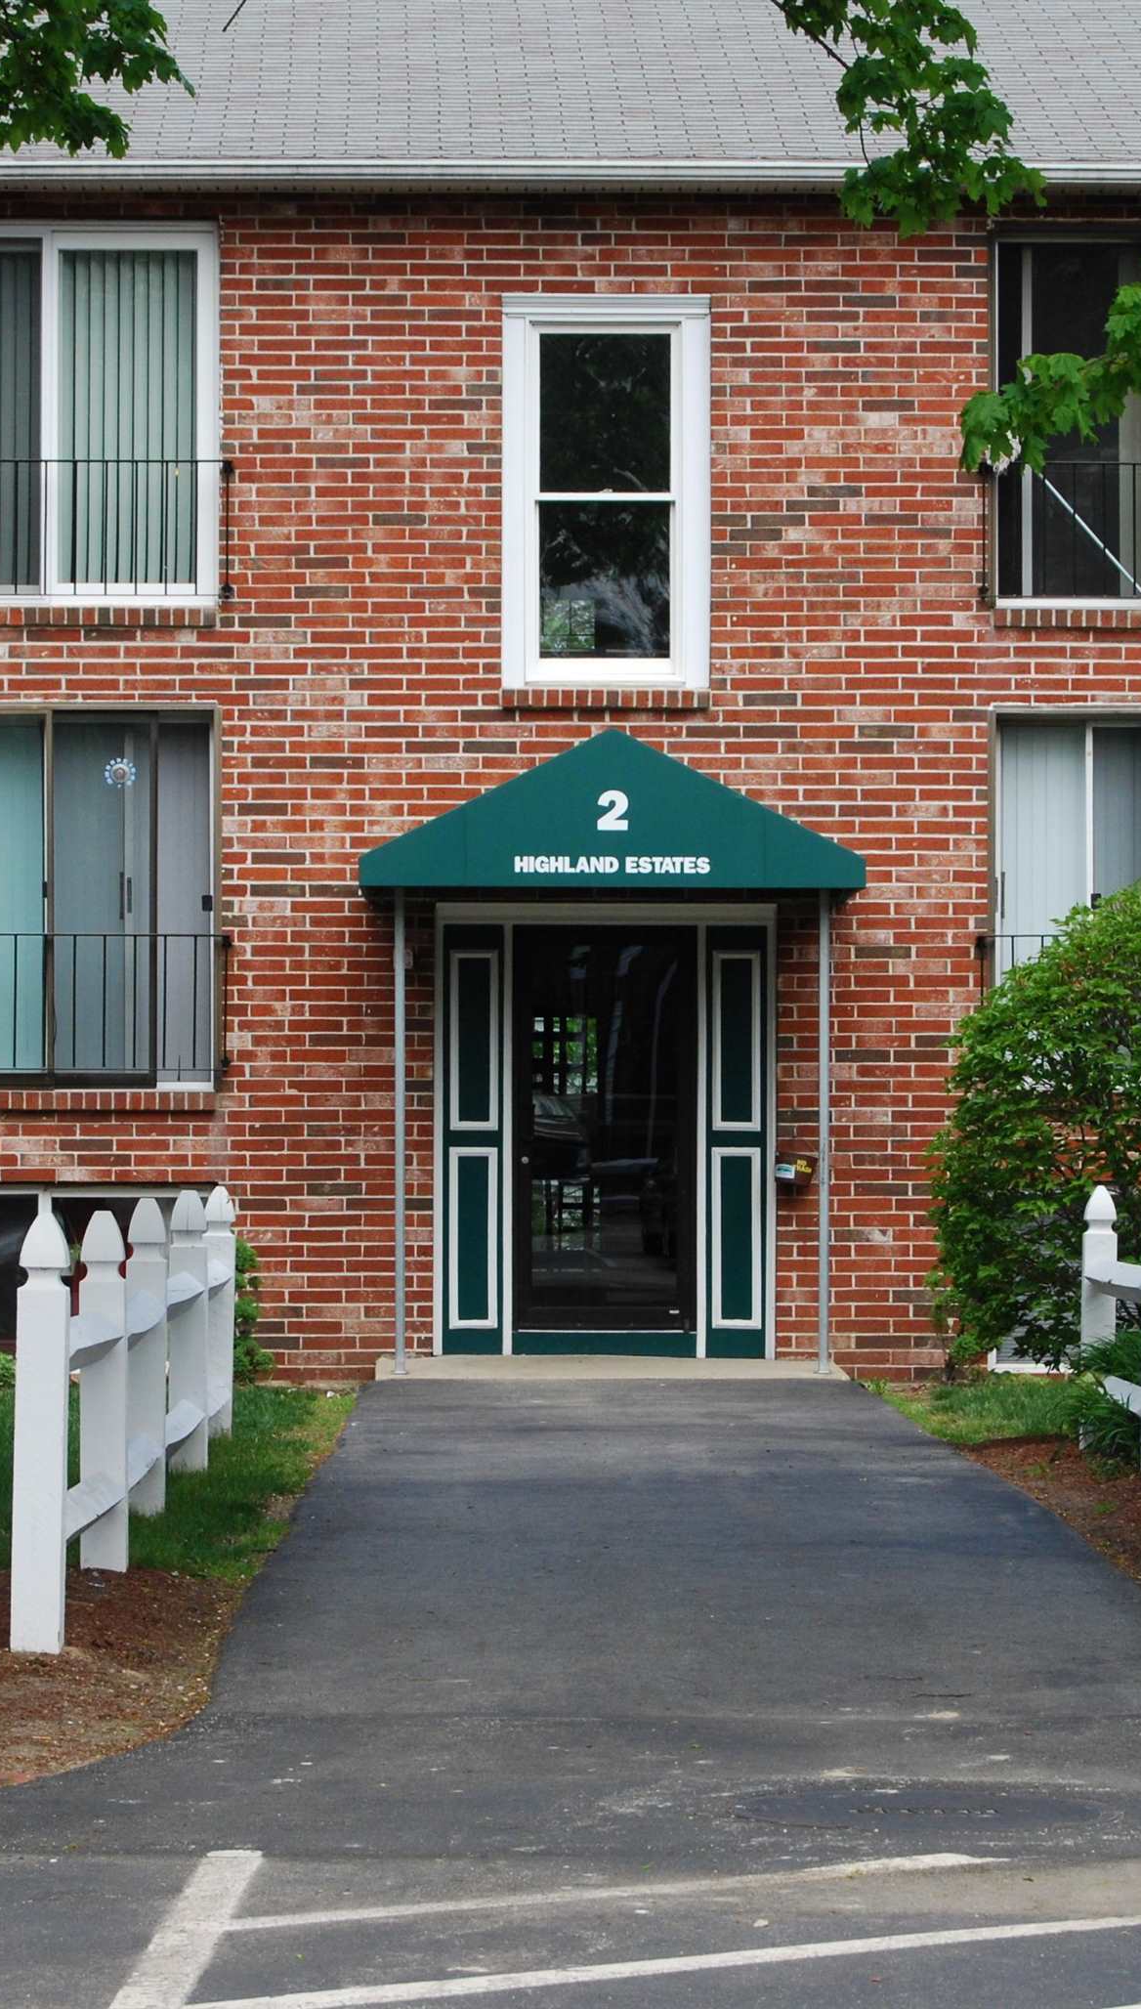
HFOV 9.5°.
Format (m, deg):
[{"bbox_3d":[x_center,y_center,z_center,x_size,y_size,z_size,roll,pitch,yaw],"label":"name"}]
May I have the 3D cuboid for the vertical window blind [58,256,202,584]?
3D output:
[{"bbox_3d":[-2.375,-3.149,36.778,0.790,1.850,0.080,0,-1,-1],"label":"vertical window blind"}]

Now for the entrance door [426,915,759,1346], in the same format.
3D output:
[{"bbox_3d":[0.181,0.688,36.520,1.790,2.380,0.120,0,-1,0],"label":"entrance door"}]

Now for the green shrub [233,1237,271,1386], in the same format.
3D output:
[{"bbox_3d":[-1.737,1.589,35.700,0.380,0.760,0.380,0,-2,-1],"label":"green shrub"}]

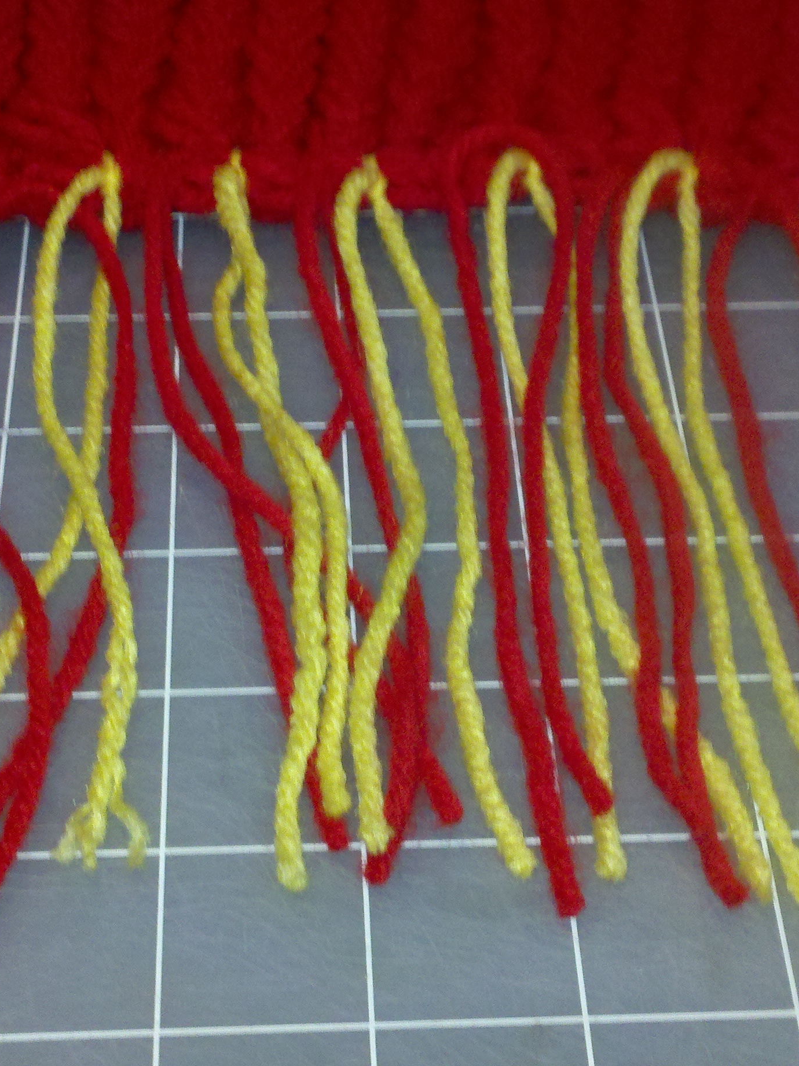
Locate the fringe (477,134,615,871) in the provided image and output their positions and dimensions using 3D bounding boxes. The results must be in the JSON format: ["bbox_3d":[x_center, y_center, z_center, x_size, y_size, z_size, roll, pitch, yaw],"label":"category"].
[{"bbox_3d":[0.023,-0.010,0.276,0.012,0.011,0.132,-2,50,-3],"label":"fringe"}]

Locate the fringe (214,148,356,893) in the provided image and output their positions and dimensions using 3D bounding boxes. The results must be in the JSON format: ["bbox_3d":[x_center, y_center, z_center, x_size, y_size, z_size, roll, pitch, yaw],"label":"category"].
[{"bbox_3d":[-0.016,-0.009,0.274,0.016,0.011,0.132,-5,51,-6],"label":"fringe"}]

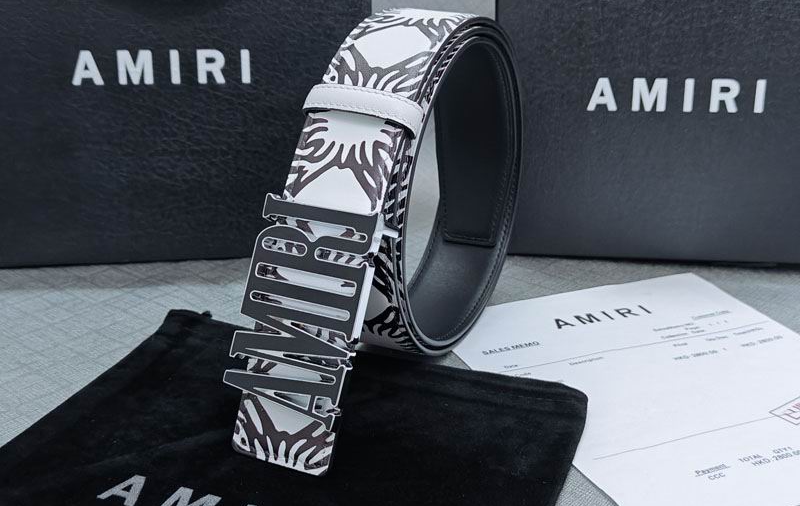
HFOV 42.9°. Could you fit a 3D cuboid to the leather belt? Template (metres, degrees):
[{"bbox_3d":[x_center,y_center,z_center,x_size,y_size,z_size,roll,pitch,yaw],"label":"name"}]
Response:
[{"bbox_3d":[0.000,-0.021,0.433,0.046,0.157,0.213,10,23,22],"label":"leather belt"}]

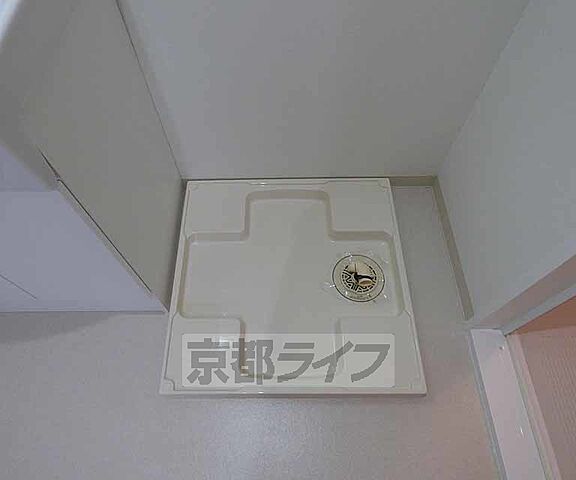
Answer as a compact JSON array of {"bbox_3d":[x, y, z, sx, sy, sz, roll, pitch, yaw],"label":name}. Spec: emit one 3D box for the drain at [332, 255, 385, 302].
[{"bbox_3d":[0.205,0.112,0.998,0.147,0.020,0.147,0,62,0],"label":"drain"}]

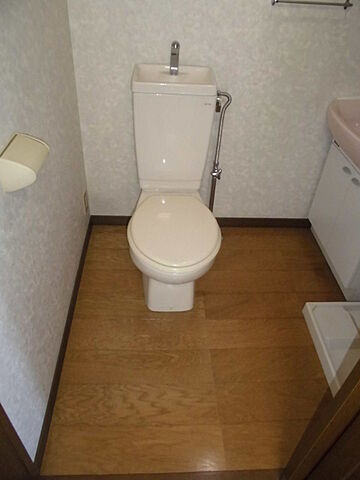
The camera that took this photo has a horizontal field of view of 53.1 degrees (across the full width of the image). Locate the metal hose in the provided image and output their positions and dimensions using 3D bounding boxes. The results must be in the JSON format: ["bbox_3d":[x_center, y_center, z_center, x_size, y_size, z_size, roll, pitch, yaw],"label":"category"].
[{"bbox_3d":[0.175,-0.331,1.800,0.085,0.770,0.065,1,40,-5],"label":"metal hose"}]

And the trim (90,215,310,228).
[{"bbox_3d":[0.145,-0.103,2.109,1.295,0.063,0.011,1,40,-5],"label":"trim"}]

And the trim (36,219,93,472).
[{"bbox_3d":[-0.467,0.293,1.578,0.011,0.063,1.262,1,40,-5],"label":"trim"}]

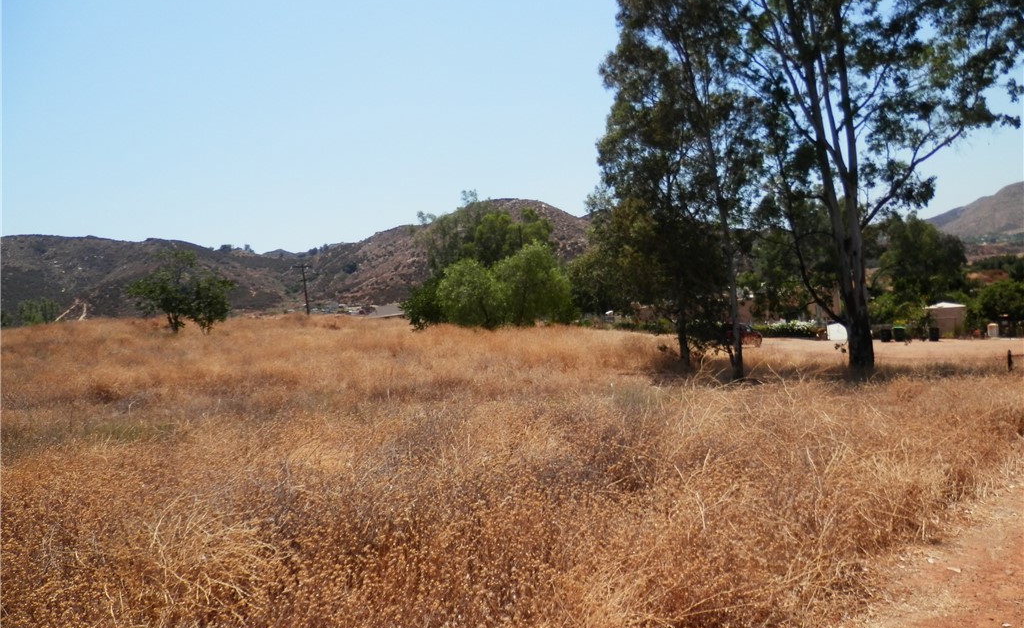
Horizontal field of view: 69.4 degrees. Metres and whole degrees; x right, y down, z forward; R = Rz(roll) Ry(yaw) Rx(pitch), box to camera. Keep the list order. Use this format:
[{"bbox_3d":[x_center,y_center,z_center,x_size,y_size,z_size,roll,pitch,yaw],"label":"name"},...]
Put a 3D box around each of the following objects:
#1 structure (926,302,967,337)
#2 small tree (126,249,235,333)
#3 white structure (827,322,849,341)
[{"bbox_3d":[35.840,0.540,61.000,3.400,2.900,3.200,0,0,17],"label":"structure"},{"bbox_3d":[-18.830,-1.250,42.000,6.100,4.900,5.000,0,0,0],"label":"small tree"},{"bbox_3d":[25.170,1.370,57.000,1.850,1.400,1.500,0,0,17],"label":"white structure"}]

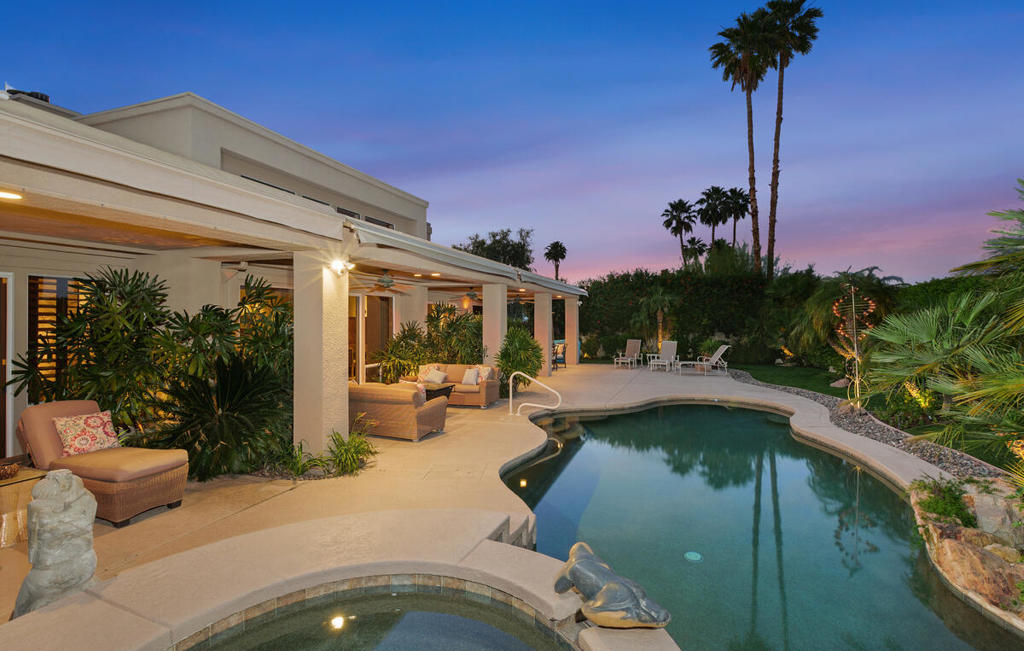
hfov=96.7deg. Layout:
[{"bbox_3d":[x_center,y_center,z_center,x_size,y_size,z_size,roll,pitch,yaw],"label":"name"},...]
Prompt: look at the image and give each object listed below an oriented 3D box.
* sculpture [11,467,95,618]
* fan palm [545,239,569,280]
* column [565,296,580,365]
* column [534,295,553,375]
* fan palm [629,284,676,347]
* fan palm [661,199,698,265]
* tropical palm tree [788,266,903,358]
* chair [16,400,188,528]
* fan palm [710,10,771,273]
[{"bbox_3d":[-2.372,1.115,2.360,0.280,0.737,0.300,1,1,37],"label":"sculpture"},{"bbox_3d":[5.867,-5.154,60.000,3.100,12.104,3.100,0,1,22],"label":"fan palm"},{"bbox_3d":[2.297,0.234,17.162,0.420,2.460,0.420,0,1,22],"label":"column"},{"bbox_3d":[0.980,0.279,13.751,0.420,2.460,0.420,0,1,22],"label":"column"},{"bbox_3d":[5.907,-0.136,19.000,1.800,3.151,1.800,0,1,22],"label":"fan palm"},{"bbox_3d":[17.402,-6.023,47.000,3.500,14.185,3.500,0,1,22],"label":"fan palm"},{"bbox_3d":[11.239,-0.240,15.200,3.200,3.460,3.200,0,1,22],"label":"tropical palm tree"},{"bbox_3d":[-3.805,1.184,4.262,1.550,0.900,0.610,0,1,22],"label":"chair"},{"bbox_3d":[14.688,-9.382,29.000,3.400,21.378,3.400,0,1,22],"label":"fan palm"}]

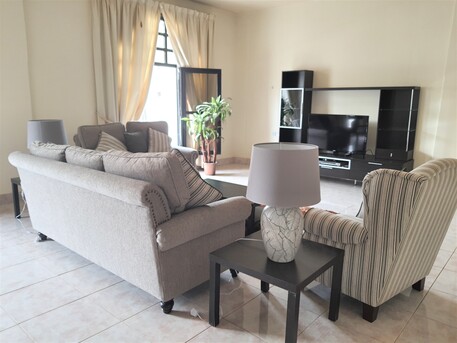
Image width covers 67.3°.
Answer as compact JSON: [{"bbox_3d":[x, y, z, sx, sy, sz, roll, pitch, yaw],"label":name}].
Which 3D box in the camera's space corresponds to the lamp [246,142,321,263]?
[{"bbox_3d":[0.300,0.174,1.837,0.399,0.630,0.399,1,11,0],"label":"lamp"}]

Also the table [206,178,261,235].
[{"bbox_3d":[-0.057,0.403,3.410,0.936,0.443,0.532,11,15,41],"label":"table"}]

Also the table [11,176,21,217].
[{"bbox_3d":[-1.947,0.300,3.762,0.542,0.443,0.542,11,15,41],"label":"table"}]

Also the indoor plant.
[{"bbox_3d":[-0.385,-0.634,6.128,0.886,1.409,0.837,1,11,0],"label":"indoor plant"}]

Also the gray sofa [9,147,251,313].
[{"bbox_3d":[-0.891,0.247,2.855,2.069,0.936,0.985,10,14,39],"label":"gray sofa"}]

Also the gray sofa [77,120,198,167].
[{"bbox_3d":[-1.178,-0.129,4.703,0.916,0.946,1.596,11,15,41],"label":"gray sofa"}]

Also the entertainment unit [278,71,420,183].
[{"bbox_3d":[1.923,-0.804,5.971,2.308,1.884,0.584,10,14,39],"label":"entertainment unit"}]

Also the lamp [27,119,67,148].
[{"bbox_3d":[-1.909,-0.226,3.657,0.404,0.630,0.404,11,15,41],"label":"lamp"}]

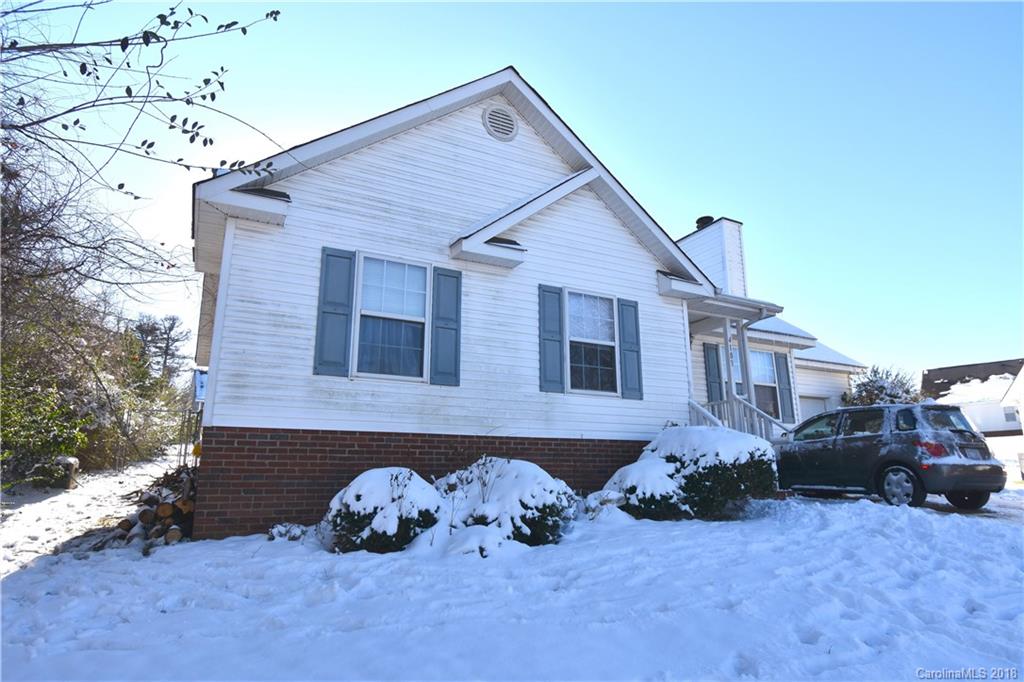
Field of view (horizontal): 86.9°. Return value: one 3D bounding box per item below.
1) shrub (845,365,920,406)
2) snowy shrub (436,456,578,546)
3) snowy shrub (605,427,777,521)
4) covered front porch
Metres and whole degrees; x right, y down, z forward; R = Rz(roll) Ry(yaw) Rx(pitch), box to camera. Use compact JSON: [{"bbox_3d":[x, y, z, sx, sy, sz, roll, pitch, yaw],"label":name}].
[{"bbox_3d":[8.725,1.898,12.861,1.700,2.600,1.700,7,-14,-27],"label":"shrub"},{"bbox_3d":[-0.035,1.619,5.590,1.350,0.820,1.250,0,-13,0],"label":"snowy shrub"},{"bbox_3d":[2.115,1.593,6.692,2.150,1.070,1.350,7,-14,-27],"label":"snowy shrub"},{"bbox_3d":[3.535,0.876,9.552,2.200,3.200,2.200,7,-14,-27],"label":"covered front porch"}]

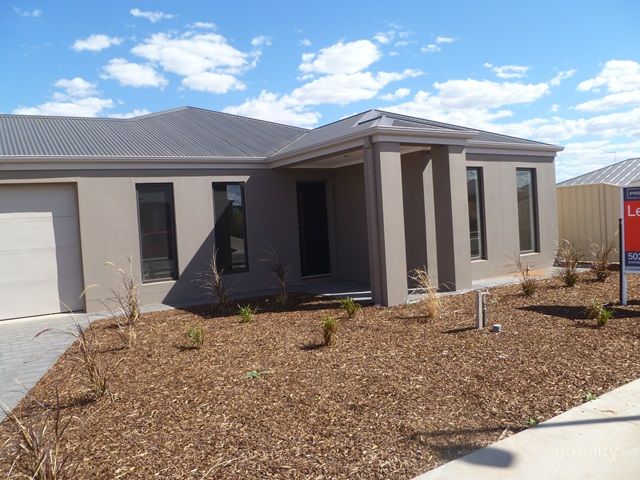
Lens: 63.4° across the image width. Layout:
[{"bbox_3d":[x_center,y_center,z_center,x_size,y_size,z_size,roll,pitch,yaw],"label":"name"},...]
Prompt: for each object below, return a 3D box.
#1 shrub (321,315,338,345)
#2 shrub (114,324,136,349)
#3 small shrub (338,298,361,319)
[{"bbox_3d":[0.103,0.991,5.636,0.186,0.317,0.177,-3,2,0],"label":"shrub"},{"bbox_3d":[-2.452,1.205,6.526,0.278,0.290,0.250,-4,3,-21],"label":"shrub"},{"bbox_3d":[0.431,0.990,7.556,0.321,0.285,0.289,-3,2,3],"label":"small shrub"}]

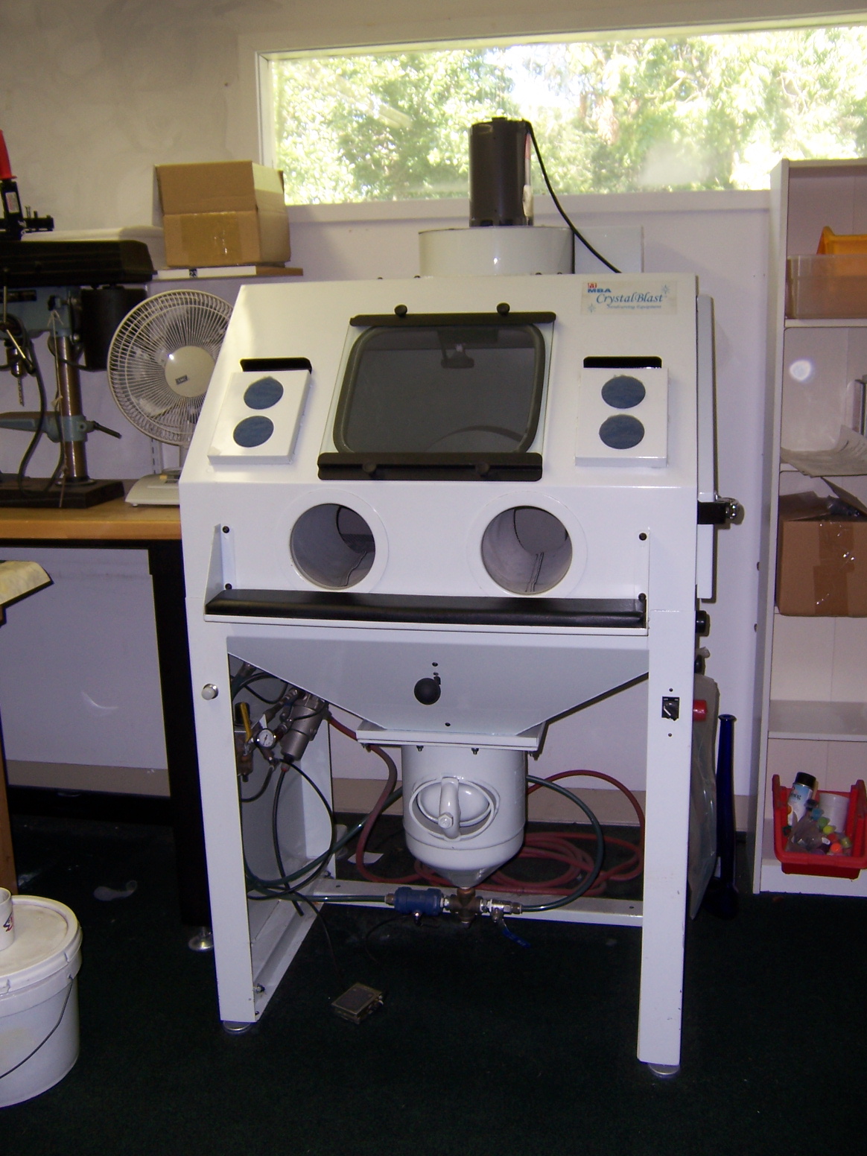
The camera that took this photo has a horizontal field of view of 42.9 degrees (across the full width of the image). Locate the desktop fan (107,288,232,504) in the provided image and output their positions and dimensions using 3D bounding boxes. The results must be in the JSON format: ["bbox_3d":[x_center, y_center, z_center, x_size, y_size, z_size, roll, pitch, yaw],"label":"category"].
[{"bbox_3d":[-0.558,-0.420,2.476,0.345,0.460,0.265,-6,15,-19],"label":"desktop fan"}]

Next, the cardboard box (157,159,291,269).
[{"bbox_3d":[-0.504,-0.870,2.670,0.238,0.228,0.235,1,14,10],"label":"cardboard box"}]

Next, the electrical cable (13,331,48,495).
[{"bbox_3d":[-0.886,-0.362,2.420,0.075,0.360,0.070,1,14,8],"label":"electrical cable"}]

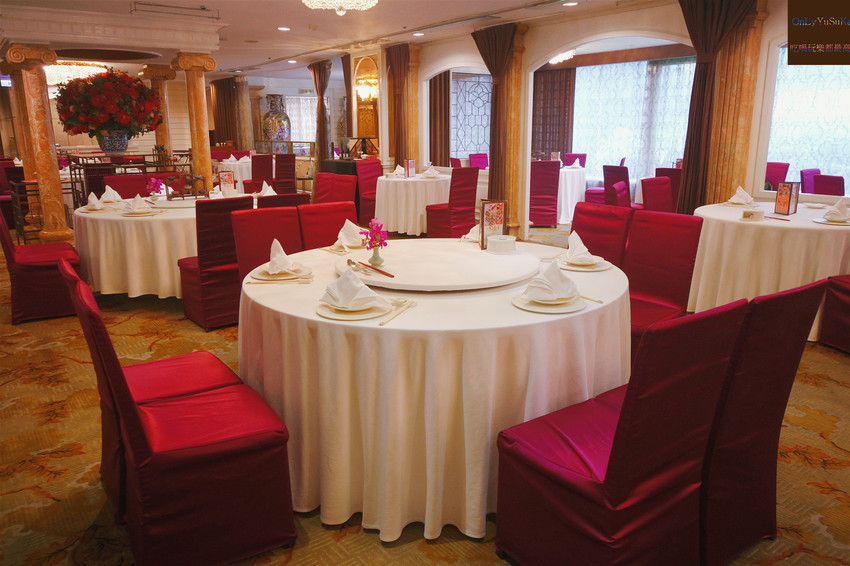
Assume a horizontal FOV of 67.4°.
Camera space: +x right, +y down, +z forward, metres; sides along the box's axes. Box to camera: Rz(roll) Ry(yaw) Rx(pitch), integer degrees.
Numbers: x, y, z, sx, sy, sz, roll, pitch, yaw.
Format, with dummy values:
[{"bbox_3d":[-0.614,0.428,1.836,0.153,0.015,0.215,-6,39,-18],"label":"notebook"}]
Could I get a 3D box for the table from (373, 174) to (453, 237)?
[{"bbox_3d":[-0.115,-1.054,8.654,1.180,0.770,1.180,-1,14,0],"label":"table"}]

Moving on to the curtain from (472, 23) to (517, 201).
[{"bbox_3d":[0.848,-1.738,7.812,0.600,2.620,0.200,11,18,41],"label":"curtain"}]

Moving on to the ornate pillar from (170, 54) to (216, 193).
[{"bbox_3d":[-3.453,-2.199,9.897,0.512,2.573,0.512,-10,17,-35],"label":"ornate pillar"}]

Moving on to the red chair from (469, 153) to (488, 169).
[{"bbox_3d":[1.068,-1.783,11.302,0.440,0.945,0.520,-9,16,-32],"label":"red chair"}]

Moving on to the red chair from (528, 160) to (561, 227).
[{"bbox_3d":[1.826,-1.344,9.617,0.430,0.990,0.540,2,14,12],"label":"red chair"}]

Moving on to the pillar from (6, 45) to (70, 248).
[{"bbox_3d":[-4.905,-1.750,8.225,0.600,2.460,0.550,-11,17,-36],"label":"pillar"}]

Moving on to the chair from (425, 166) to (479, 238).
[{"bbox_3d":[0.333,-0.969,7.999,0.440,0.945,0.520,-12,18,-38],"label":"chair"}]

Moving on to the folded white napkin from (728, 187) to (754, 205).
[{"bbox_3d":[2.661,-0.751,5.347,0.184,0.138,0.133,-6,15,-21],"label":"folded white napkin"}]

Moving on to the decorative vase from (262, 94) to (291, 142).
[{"bbox_3d":[-3.360,-3.564,14.456,0.620,1.420,0.620,-4,15,-14],"label":"decorative vase"}]

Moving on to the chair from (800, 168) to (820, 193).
[{"bbox_3d":[4.227,-0.691,6.688,0.448,0.959,0.538,-12,17,-38],"label":"chair"}]

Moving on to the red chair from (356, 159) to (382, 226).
[{"bbox_3d":[-0.715,-1.386,9.899,0.430,0.990,0.540,-13,19,-42],"label":"red chair"}]

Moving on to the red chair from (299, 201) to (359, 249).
[{"bbox_3d":[-0.487,0.013,4.086,0.430,0.990,0.540,-10,16,-33],"label":"red chair"}]

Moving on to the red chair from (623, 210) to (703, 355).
[{"bbox_3d":[1.192,0.115,3.549,0.500,0.955,0.420,-13,18,-40],"label":"red chair"}]

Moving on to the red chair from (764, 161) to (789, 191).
[{"bbox_3d":[4.188,-1.016,7.999,0.520,0.945,0.440,-8,15,-26],"label":"red chair"}]

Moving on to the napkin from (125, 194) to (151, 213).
[{"bbox_3d":[-2.621,-0.743,5.789,0.240,0.155,0.170,9,16,34],"label":"napkin"}]

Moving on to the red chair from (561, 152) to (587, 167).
[{"bbox_3d":[2.671,-1.843,11.649,0.430,0.990,0.540,5,15,22],"label":"red chair"}]

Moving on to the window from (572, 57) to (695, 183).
[{"bbox_3d":[3.285,-2.507,10.002,2.100,1.850,0.100,13,19,43],"label":"window"}]

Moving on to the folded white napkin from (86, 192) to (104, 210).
[{"bbox_3d":[-2.835,-0.712,5.472,0.128,0.143,0.184,-10,16,-33],"label":"folded white napkin"}]

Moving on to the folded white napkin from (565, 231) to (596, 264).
[{"bbox_3d":[0.753,-0.167,3.085,0.150,0.150,0.190,-1,14,0],"label":"folded white napkin"}]

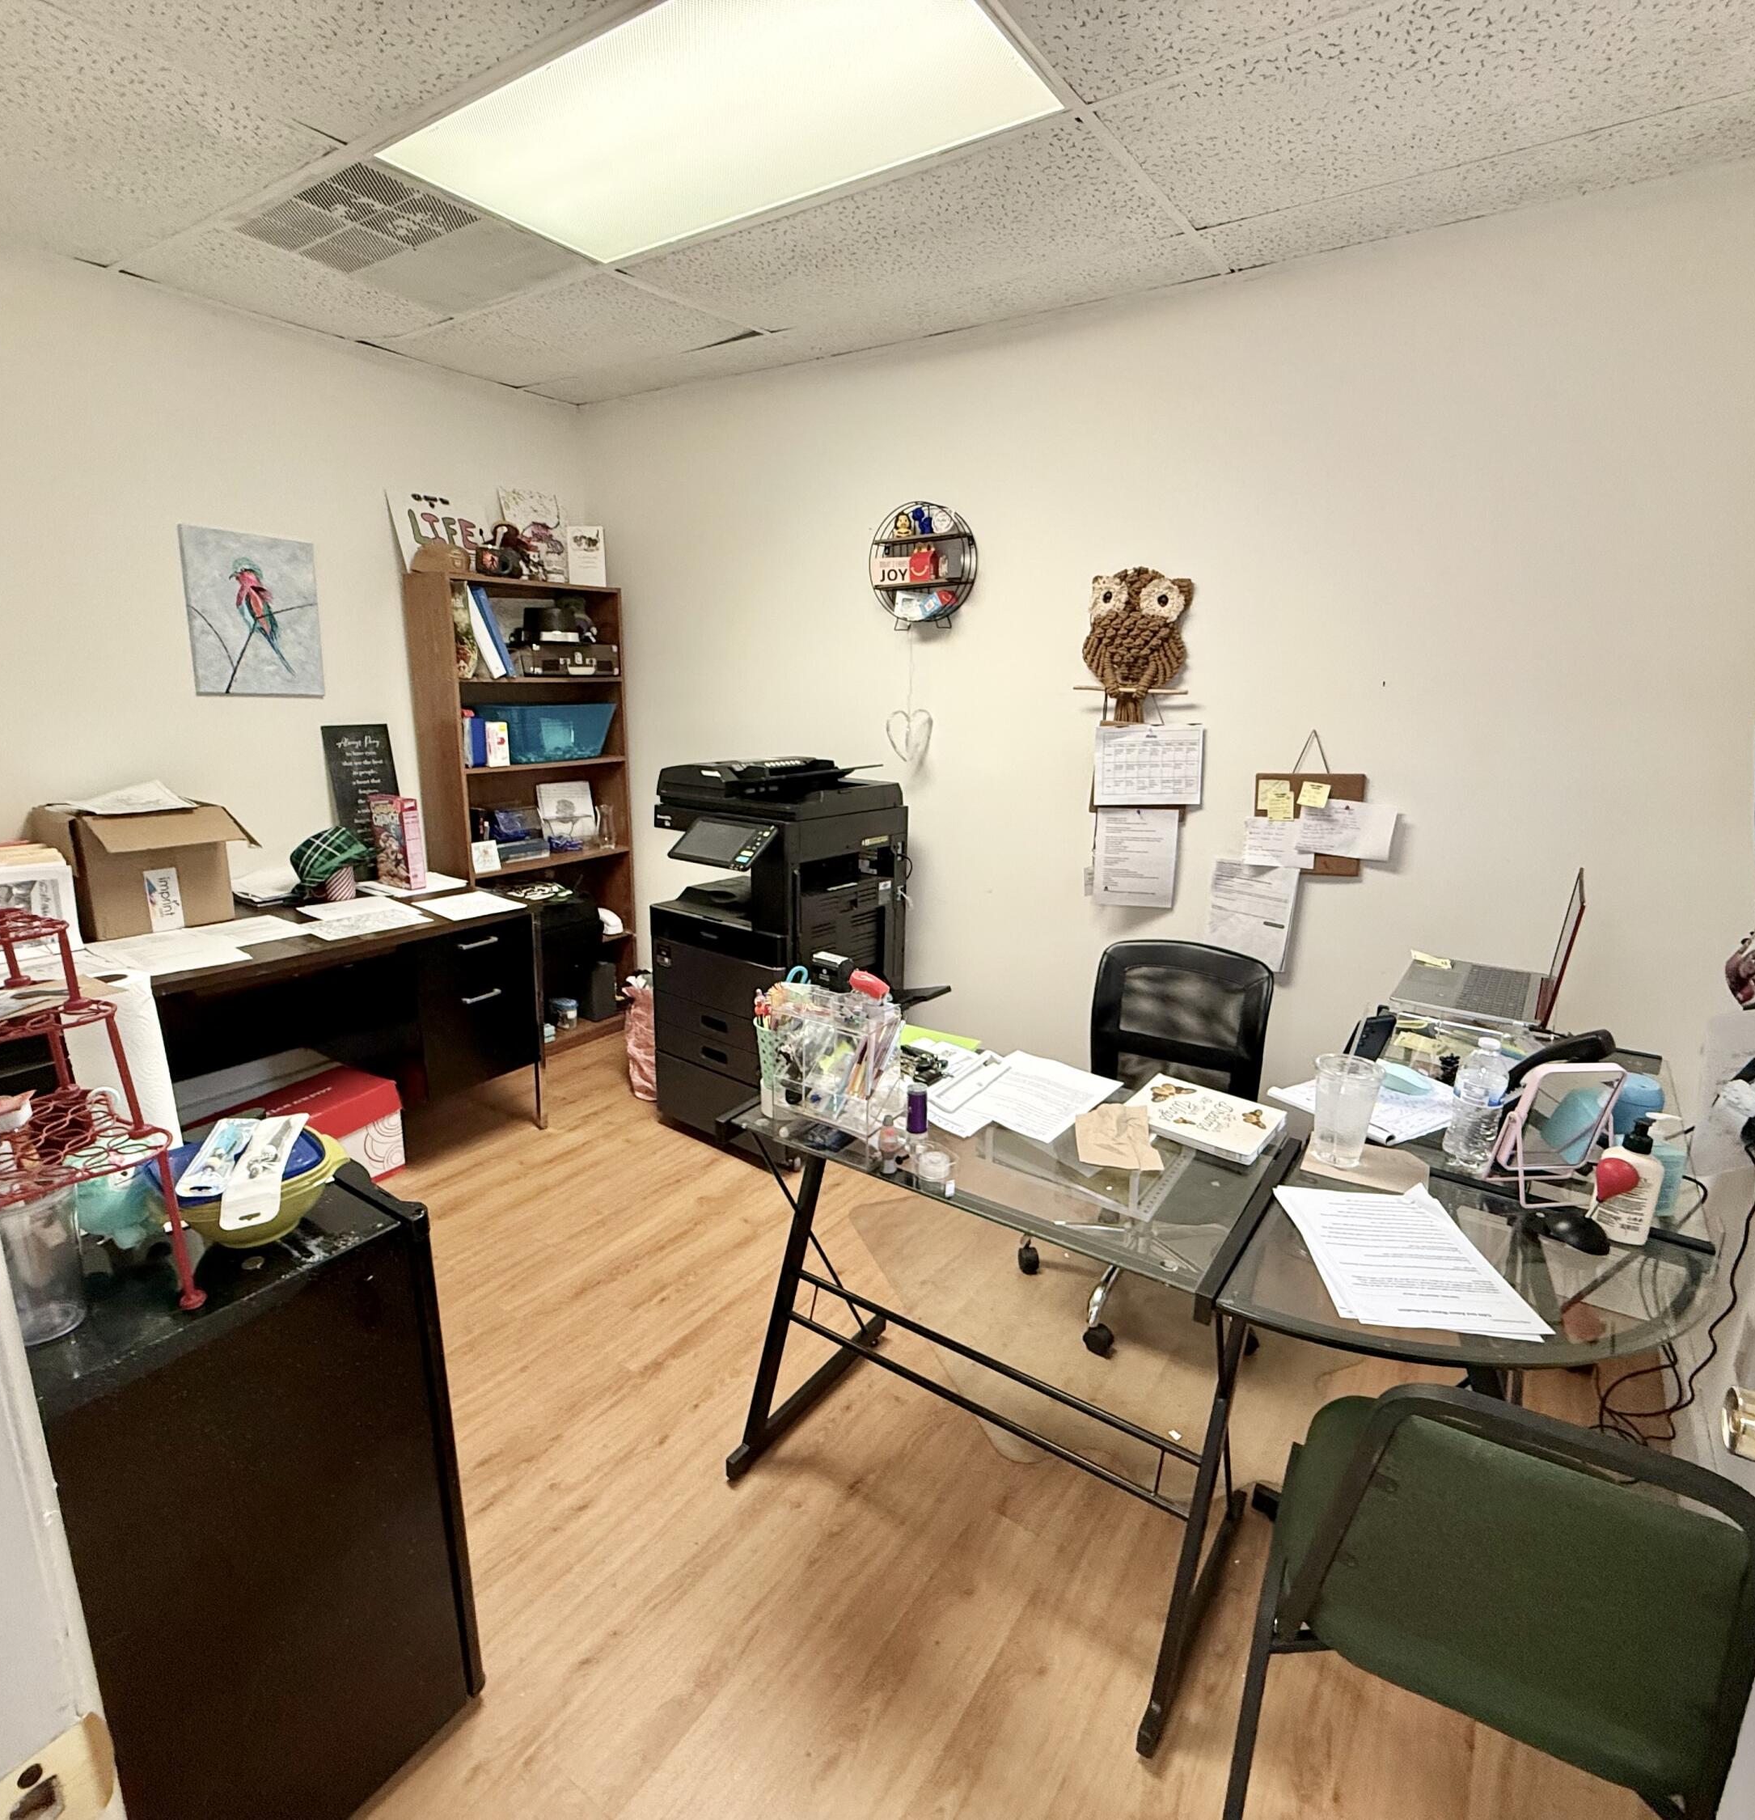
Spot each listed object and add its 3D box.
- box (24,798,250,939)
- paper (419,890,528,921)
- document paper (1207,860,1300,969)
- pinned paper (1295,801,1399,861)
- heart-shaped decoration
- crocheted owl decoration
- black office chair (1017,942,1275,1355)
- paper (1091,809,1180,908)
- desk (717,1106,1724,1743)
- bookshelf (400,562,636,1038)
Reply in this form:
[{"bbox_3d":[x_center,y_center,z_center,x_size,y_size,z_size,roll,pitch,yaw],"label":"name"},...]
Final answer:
[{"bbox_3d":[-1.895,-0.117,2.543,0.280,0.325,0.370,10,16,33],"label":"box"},{"bbox_3d":[-1.214,-0.014,2.922,0.279,0.008,0.220,13,18,40],"label":"paper"},{"bbox_3d":[0.988,0.021,2.604,0.216,0.279,0.012,15,19,32],"label":"document paper"},{"bbox_3d":[1.156,-0.195,2.427,0.215,0.130,0.012,10,16,33],"label":"pinned paper"},{"bbox_3d":[0.101,-0.540,3.074,0.172,0.170,0.015,10,16,33],"label":"heart-shaped decoration"},{"bbox_3d":[0.690,-0.707,2.638,0.300,0.410,0.070,10,17,33],"label":"crocheted owl decoration"},{"bbox_3d":[0.625,0.499,2.216,0.570,0.830,0.600,10,16,33],"label":"black office chair"},{"bbox_3d":[0.726,-0.141,2.753,0.222,0.280,0.015,10,17,33],"label":"paper"},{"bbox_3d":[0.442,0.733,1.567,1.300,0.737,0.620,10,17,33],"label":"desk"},{"bbox_3d":[-1.256,-0.308,3.640,0.260,1.712,0.700,10,17,33],"label":"bookshelf"}]

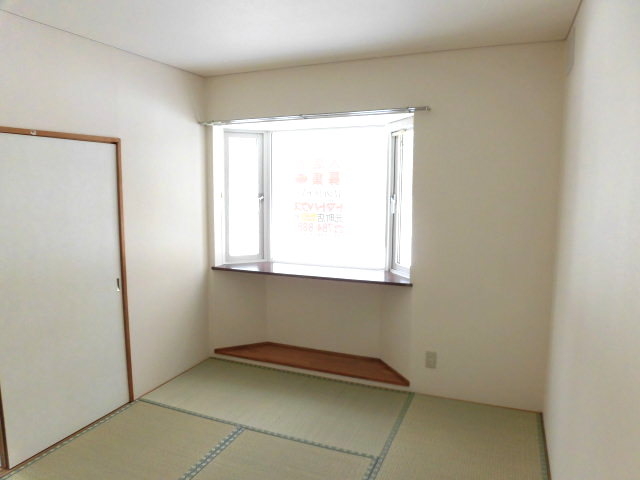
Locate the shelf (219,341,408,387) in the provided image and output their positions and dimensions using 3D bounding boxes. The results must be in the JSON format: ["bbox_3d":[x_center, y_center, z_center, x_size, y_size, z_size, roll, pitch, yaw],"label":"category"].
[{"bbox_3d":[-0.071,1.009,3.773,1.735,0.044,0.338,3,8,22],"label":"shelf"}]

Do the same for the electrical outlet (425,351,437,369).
[{"bbox_3d":[0.804,0.872,3.205,0.077,0.122,0.010,3,8,22],"label":"electrical outlet"}]

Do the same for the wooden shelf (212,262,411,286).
[{"bbox_3d":[-0.060,0.265,3.705,1.735,0.029,0.412,3,8,22],"label":"wooden shelf"}]

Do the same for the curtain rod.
[{"bbox_3d":[-0.118,-0.914,3.322,1.863,0.033,0.082,3,8,22],"label":"curtain rod"}]

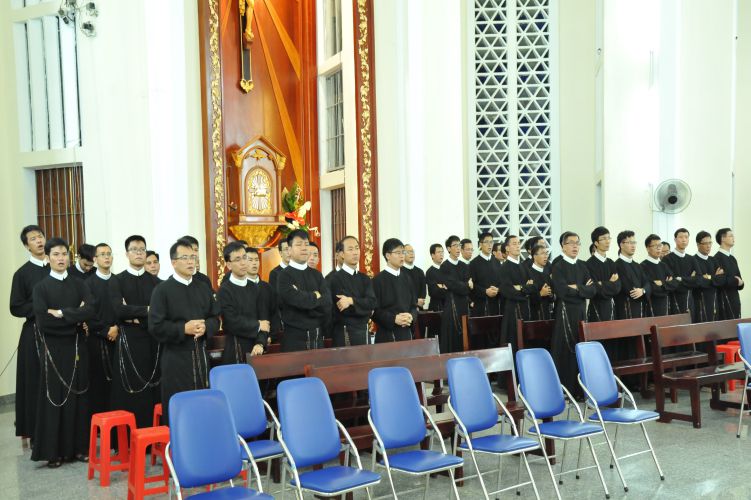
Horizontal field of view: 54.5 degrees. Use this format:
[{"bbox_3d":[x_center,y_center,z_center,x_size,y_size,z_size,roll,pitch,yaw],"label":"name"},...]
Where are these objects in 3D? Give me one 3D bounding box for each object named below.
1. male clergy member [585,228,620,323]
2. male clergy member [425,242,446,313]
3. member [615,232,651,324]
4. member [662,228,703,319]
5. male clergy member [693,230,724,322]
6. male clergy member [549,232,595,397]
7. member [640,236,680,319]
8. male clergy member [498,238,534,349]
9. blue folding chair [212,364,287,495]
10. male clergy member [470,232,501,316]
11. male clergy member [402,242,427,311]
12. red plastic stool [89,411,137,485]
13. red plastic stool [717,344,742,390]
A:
[{"bbox_3d":[2.304,0.628,7.383,0.480,1.720,0.360,-3,3,-35],"label":"male clergy member"},{"bbox_3d":[0.773,0.698,9.100,0.460,1.590,0.350,-1,0,-28],"label":"male clergy member"},{"bbox_3d":[2.664,0.634,7.550,0.460,1.655,0.350,-1,0,-23],"label":"member"},{"bbox_3d":[3.499,0.602,8.282,0.480,1.680,0.360,-2,2,-27],"label":"member"},{"bbox_3d":[3.628,0.621,8.000,0.460,1.635,0.350,-1,0,-26],"label":"male clergy member"},{"bbox_3d":[1.953,0.651,7.200,0.490,1.655,0.370,-1,0,-26],"label":"male clergy member"},{"bbox_3d":[3.158,0.648,8.131,0.480,1.630,0.360,-2,3,-30],"label":"member"},{"bbox_3d":[1.511,0.664,7.850,0.470,1.640,0.360,-1,0,-32],"label":"male clergy member"},{"bbox_3d":[-0.791,1.203,4.482,0.450,0.935,0.500,-2,2,-28],"label":"blue folding chair"},{"bbox_3d":[1.280,0.641,8.332,0.480,1.670,0.360,-3,3,-32],"label":"male clergy member"},{"bbox_3d":[0.450,0.706,9.000,0.460,1.590,0.350,-1,0,-27],"label":"male clergy member"},{"bbox_3d":[-1.806,1.341,5.030,0.275,0.455,0.275,-1,0,-33],"label":"red plastic stool"},{"bbox_3d":[3.722,1.212,7.621,0.330,0.450,0.330,-2,2,-22],"label":"red plastic stool"}]

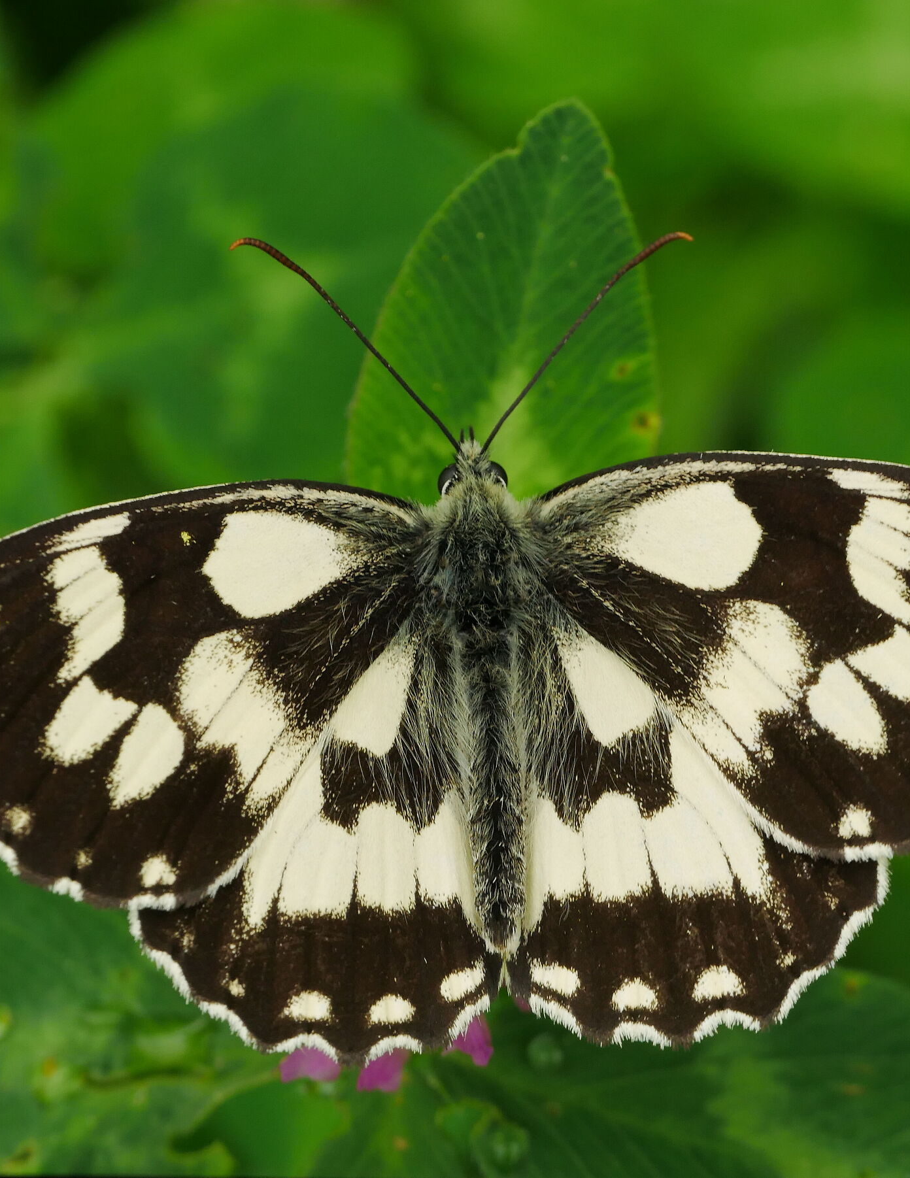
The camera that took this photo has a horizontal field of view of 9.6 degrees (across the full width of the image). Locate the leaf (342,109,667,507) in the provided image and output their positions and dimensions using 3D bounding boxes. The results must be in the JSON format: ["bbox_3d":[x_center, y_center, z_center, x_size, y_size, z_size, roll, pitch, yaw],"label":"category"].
[{"bbox_3d":[0.002,-0.009,0.228,0.014,0.023,0.004,8,17,0],"label":"leaf"}]

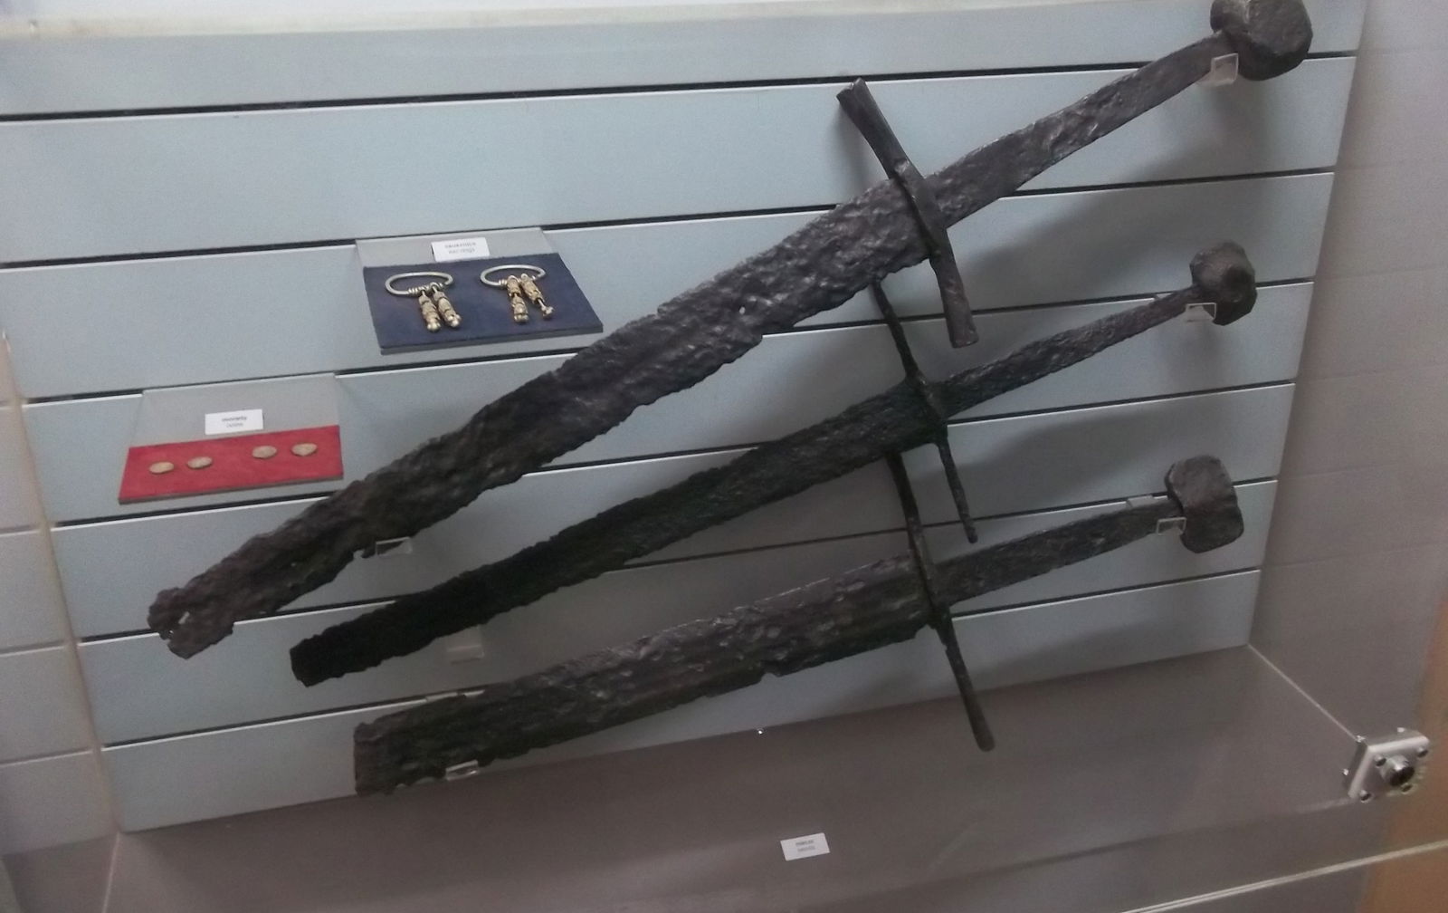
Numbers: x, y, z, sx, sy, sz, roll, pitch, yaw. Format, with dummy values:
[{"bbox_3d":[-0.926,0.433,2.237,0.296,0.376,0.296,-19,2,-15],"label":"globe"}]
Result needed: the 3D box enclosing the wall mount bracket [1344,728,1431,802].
[{"bbox_3d":[0.547,0.256,1.106,0.054,0.054,0.032,-7,33,-14],"label":"wall mount bracket"}]

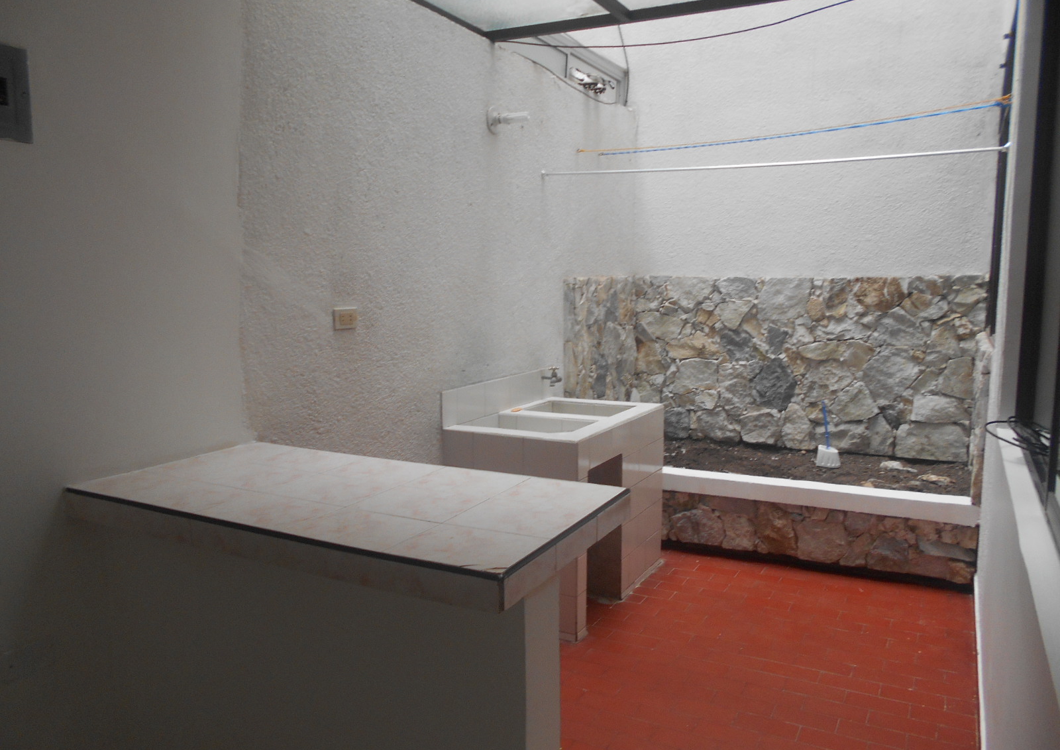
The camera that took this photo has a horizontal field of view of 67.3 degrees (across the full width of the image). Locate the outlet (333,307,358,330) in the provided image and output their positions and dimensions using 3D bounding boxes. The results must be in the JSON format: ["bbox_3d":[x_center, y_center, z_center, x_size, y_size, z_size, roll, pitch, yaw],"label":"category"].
[{"bbox_3d":[-0.629,-0.192,2.721,0.012,0.070,0.114,3,8,28],"label":"outlet"}]

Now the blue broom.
[{"bbox_3d":[1.590,0.319,4.296,0.135,0.355,0.055,-4,5,29],"label":"blue broom"}]

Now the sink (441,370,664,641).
[{"bbox_3d":[0.151,0.496,3.608,0.613,0.930,1.009,3,8,28],"label":"sink"}]

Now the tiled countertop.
[{"bbox_3d":[-0.431,0.299,1.853,1.194,0.067,0.599,3,8,28],"label":"tiled countertop"}]

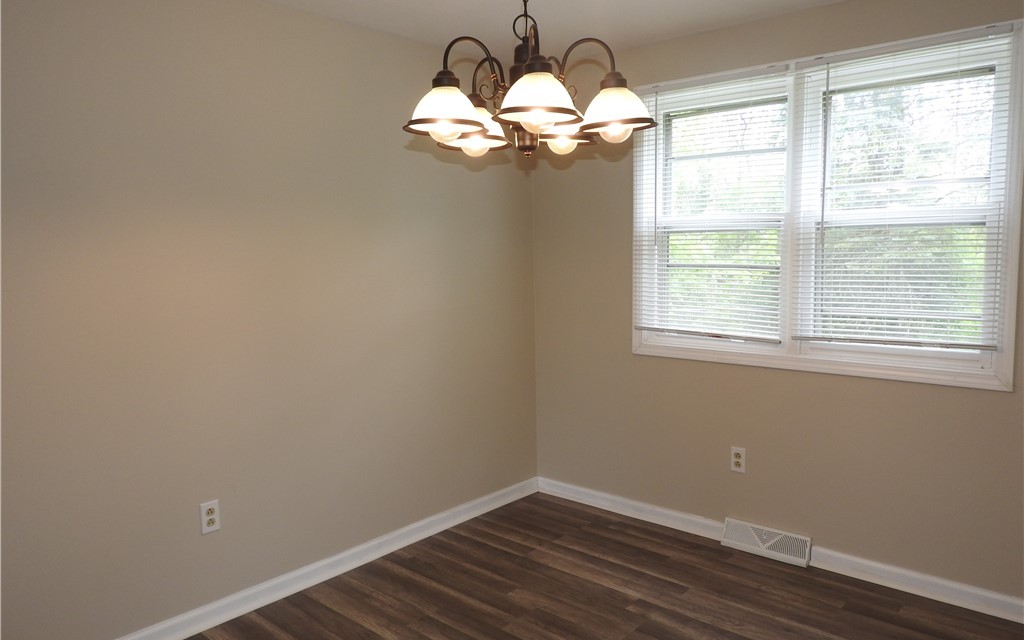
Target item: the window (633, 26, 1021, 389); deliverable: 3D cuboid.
[{"bbox_3d":[1.241,-0.446,3.106,1.611,1.336,0.100,4,7,41],"label":"window"}]

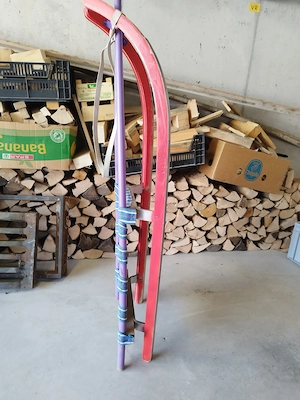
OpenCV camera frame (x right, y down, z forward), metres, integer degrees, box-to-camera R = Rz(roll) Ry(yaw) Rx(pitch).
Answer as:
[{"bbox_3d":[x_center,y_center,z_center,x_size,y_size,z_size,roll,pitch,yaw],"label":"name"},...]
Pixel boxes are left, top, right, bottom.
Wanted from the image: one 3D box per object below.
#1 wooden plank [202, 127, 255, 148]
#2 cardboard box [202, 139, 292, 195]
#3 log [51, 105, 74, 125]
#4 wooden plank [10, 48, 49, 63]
[{"bbox_3d":[0.544,-0.432,1.920,0.346,0.070,0.028,22,17,25],"label":"wooden plank"},{"bbox_3d":[0.664,-0.272,2.058,0.525,0.243,0.390,11,17,-15],"label":"cardboard box"},{"bbox_3d":[-0.526,-0.518,1.697,0.125,0.110,0.270,-6,17,-11],"label":"log"},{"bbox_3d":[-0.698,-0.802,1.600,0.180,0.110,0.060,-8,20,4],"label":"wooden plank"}]

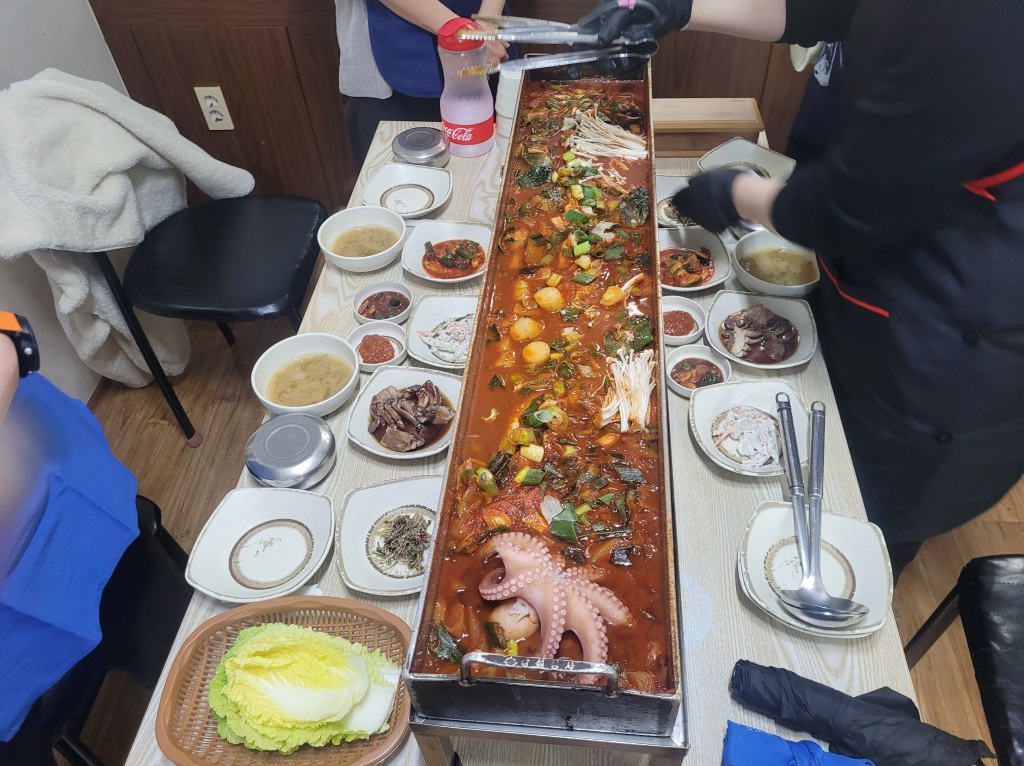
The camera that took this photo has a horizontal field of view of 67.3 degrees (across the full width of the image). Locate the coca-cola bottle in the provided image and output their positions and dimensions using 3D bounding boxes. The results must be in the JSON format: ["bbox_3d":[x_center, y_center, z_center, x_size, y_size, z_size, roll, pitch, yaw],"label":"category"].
[{"bbox_3d":[-0.082,-0.522,1.359,0.094,0.223,0.094,-1,48,2],"label":"coca-cola bottle"}]

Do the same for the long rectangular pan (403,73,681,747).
[{"bbox_3d":[0.069,-0.117,0.878,0.196,0.086,0.957,3,48,5],"label":"long rectangular pan"}]

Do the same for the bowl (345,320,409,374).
[{"bbox_3d":[-0.181,-0.045,1.051,0.084,0.030,0.084,-2,47,2],"label":"bowl"}]

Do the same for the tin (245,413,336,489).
[{"bbox_3d":[-0.269,0.083,0.938,0.108,0.050,0.108,-1,48,2],"label":"tin"}]

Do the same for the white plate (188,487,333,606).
[{"bbox_3d":[-0.271,0.180,0.846,0.142,0.027,0.142,5,47,8],"label":"white plate"}]

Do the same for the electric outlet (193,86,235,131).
[{"bbox_3d":[-0.805,-0.739,2.079,0.071,0.121,0.011,2,47,5],"label":"electric outlet"}]

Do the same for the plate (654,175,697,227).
[{"bbox_3d":[0.285,-0.287,1.259,0.144,0.028,0.144,6,48,8],"label":"plate"}]

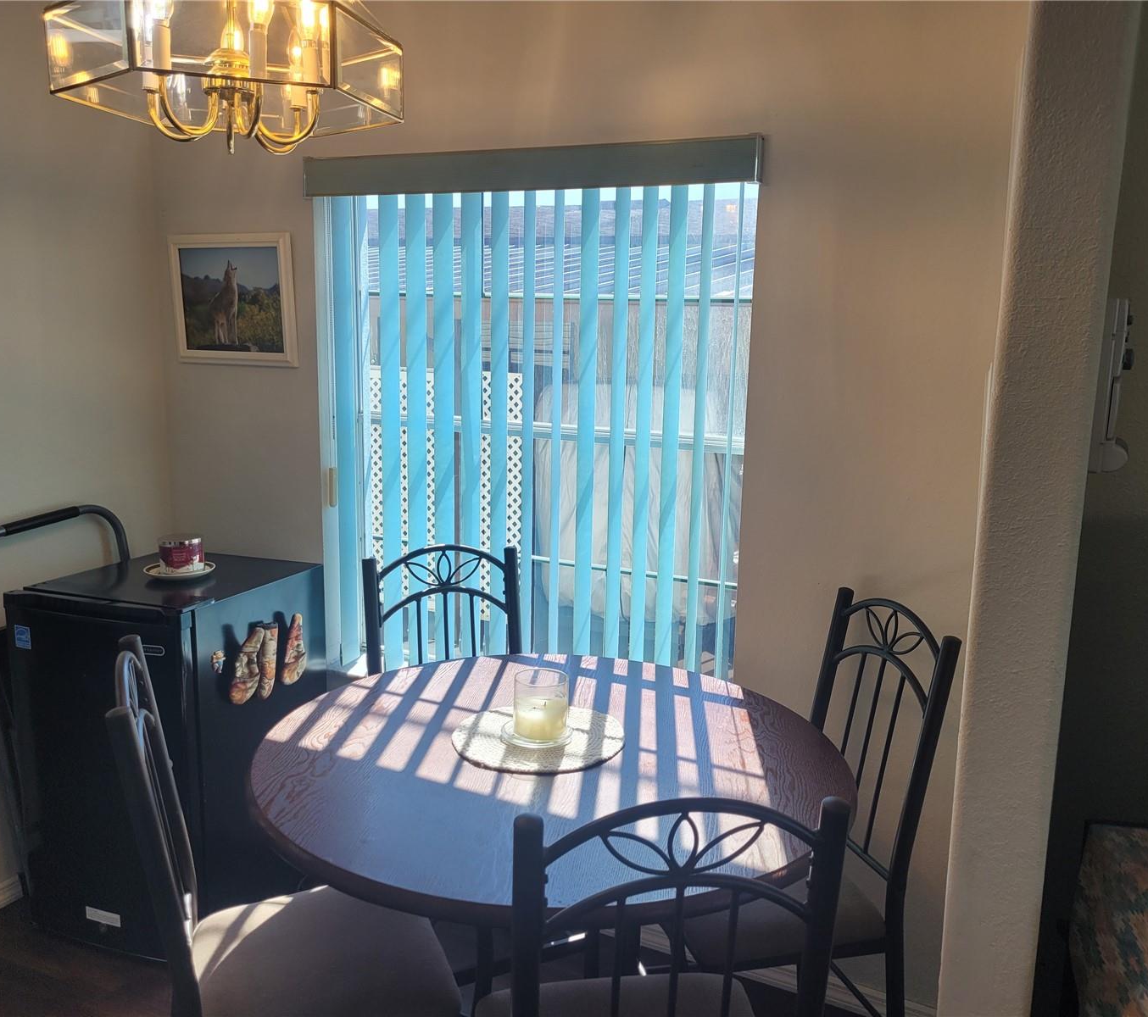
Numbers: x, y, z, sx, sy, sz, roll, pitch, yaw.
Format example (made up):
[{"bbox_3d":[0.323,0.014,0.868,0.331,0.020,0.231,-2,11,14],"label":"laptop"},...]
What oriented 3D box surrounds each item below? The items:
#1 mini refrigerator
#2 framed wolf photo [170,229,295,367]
[{"bbox_3d":[-1.007,0.595,2.612,0.490,0.855,0.550,5,10,17],"label":"mini refrigerator"},{"bbox_3d":[-0.928,-0.566,2.777,0.430,0.345,0.025,7,14,25],"label":"framed wolf photo"}]

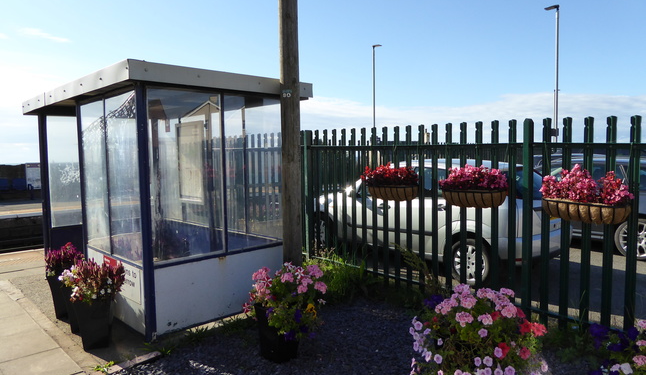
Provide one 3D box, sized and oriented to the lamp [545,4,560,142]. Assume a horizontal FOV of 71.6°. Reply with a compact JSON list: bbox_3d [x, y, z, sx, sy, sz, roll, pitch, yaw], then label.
[{"bbox_3d":[6.884,-2.442,13.728,0.500,6.000,0.220,4,7,44],"label":"lamp"}]

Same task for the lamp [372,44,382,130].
[{"bbox_3d":[2.220,-2.785,18.306,0.500,6.000,0.220,4,7,44],"label":"lamp"}]

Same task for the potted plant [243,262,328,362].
[{"bbox_3d":[-0.309,0.978,3.613,0.671,0.769,0.609,0,5,0],"label":"potted plant"}]

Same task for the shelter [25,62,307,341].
[{"bbox_3d":[-1.966,0.036,5.383,3.293,2.330,1.974,4,7,44],"label":"shelter"}]

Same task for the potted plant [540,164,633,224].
[{"bbox_3d":[1.964,0.046,3.373,0.270,0.437,0.611,-5,7,-44],"label":"potted plant"}]

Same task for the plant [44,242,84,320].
[{"bbox_3d":[-2.616,0.901,4.511,0.410,0.760,0.410,4,7,44],"label":"plant"}]

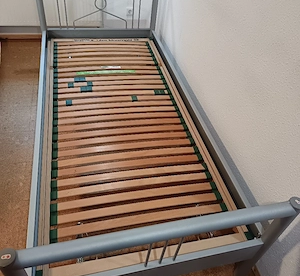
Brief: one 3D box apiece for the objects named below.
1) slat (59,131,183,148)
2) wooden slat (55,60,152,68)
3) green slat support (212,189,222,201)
[{"bbox_3d":[-0.144,0.006,1.595,0.750,0.022,0.037,-5,47,-14],"label":"slat"},{"bbox_3d":[-0.328,-0.576,2.143,0.750,0.022,0.037,-5,47,-14],"label":"wooden slat"},{"bbox_3d":[0.340,0.288,1.399,0.035,0.030,0.050,-5,47,-14],"label":"green slat support"}]

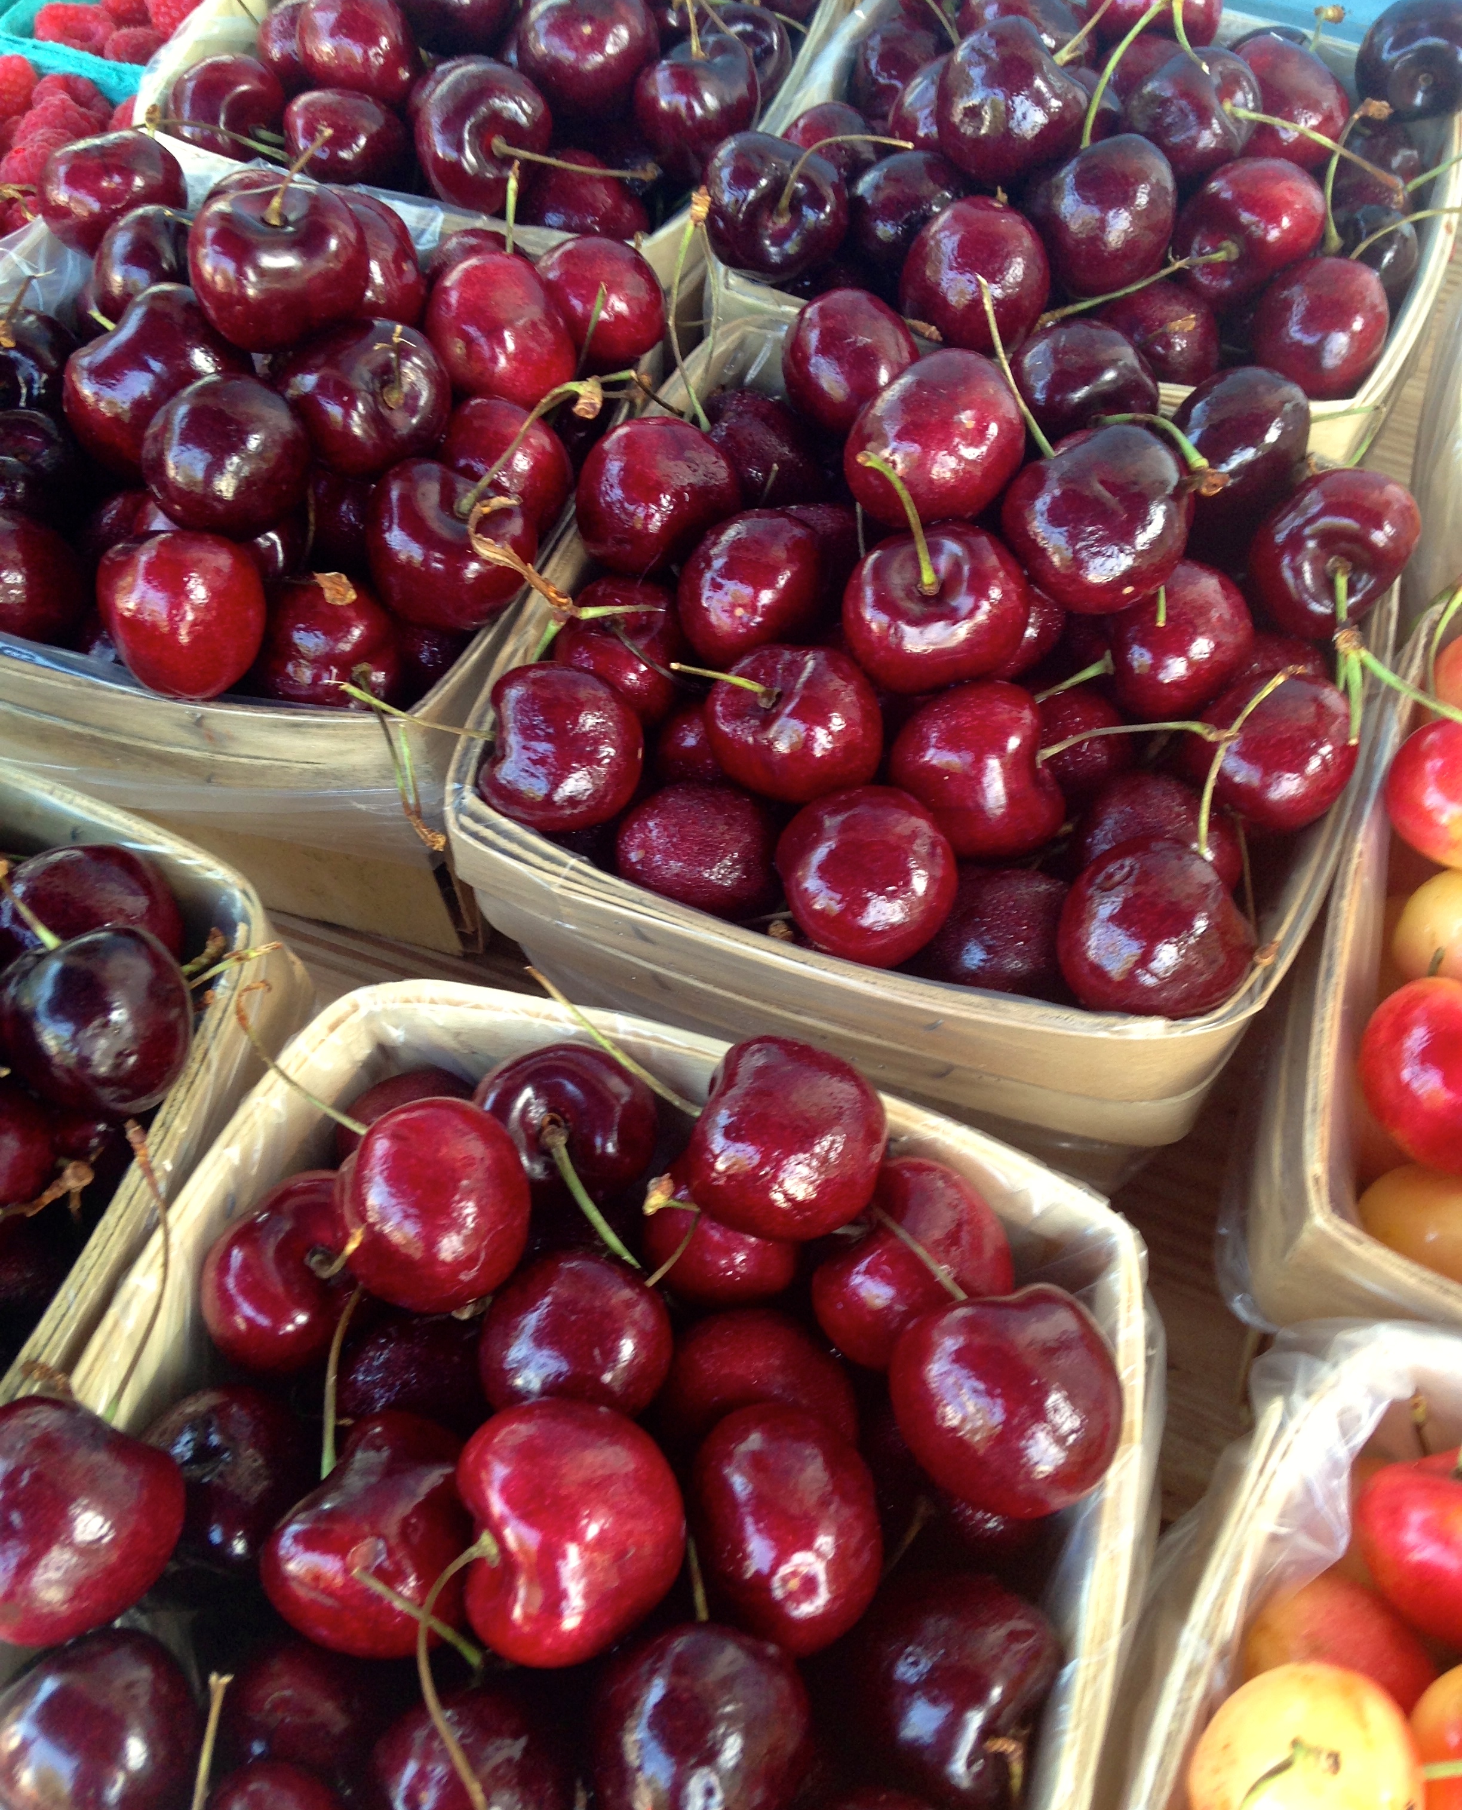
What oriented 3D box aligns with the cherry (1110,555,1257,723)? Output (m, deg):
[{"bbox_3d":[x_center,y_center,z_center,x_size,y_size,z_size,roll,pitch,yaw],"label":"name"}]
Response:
[{"bbox_3d":[0.072,-0.043,0.298,0.025,0.025,0.025,0,53,0],"label":"cherry"}]

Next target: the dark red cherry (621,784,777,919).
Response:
[{"bbox_3d":[-0.005,-0.008,0.280,0.025,0.022,0.024,0,53,0],"label":"dark red cherry"}]

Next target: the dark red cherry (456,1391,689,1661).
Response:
[{"bbox_3d":[-0.018,0.070,0.208,0.025,0.026,0.029,-6,82,-15],"label":"dark red cherry"}]

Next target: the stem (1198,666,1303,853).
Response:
[{"bbox_3d":[0.073,-0.021,0.267,0.006,0.003,0.031,26,104,0],"label":"stem"}]

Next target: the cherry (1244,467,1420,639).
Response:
[{"bbox_3d":[0.091,-0.053,0.282,0.024,0.028,0.024,53,25,-6],"label":"cherry"}]

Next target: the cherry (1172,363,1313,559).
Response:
[{"bbox_3d":[0.086,-0.076,0.313,0.025,0.026,0.026,0,53,0],"label":"cherry"}]

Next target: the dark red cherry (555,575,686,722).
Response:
[{"bbox_3d":[-0.017,-0.041,0.300,0.024,0.022,0.024,-1,60,2],"label":"dark red cherry"}]

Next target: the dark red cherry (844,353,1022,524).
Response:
[{"bbox_3d":[0.032,-0.073,0.292,0.026,0.025,0.027,-1,102,-6],"label":"dark red cherry"}]

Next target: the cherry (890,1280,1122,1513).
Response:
[{"bbox_3d":[0.032,0.058,0.219,0.028,0.025,0.026,6,99,0],"label":"cherry"}]

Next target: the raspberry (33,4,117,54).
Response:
[{"bbox_3d":[-0.156,-0.207,0.440,0.018,0.017,0.018,-4,57,0],"label":"raspberry"}]

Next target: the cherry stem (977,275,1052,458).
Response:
[{"bbox_3d":[0.047,-0.089,0.308,0.003,0.034,0.002,-28,23,0],"label":"cherry stem"}]

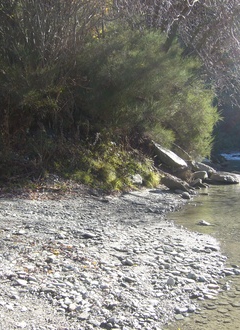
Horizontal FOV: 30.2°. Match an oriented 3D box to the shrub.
[{"bbox_3d":[0.700,-1.820,11.300,3.500,3.250,2.800,0,5,0],"label":"shrub"}]

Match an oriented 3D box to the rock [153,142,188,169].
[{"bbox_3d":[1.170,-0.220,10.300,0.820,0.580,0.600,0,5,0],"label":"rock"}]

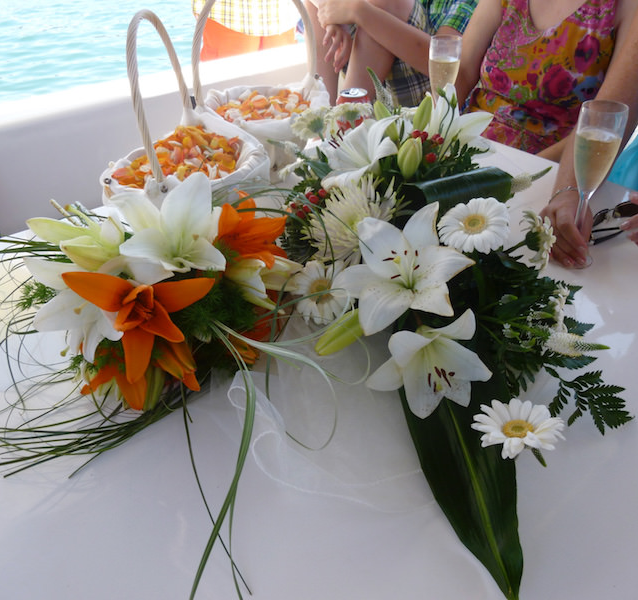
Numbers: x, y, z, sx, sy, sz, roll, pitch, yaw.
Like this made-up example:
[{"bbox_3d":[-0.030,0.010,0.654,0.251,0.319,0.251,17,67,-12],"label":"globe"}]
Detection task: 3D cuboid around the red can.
[{"bbox_3d":[0.070,-0.359,1.168,0.066,0.115,0.066,-1,35,0],"label":"red can"}]

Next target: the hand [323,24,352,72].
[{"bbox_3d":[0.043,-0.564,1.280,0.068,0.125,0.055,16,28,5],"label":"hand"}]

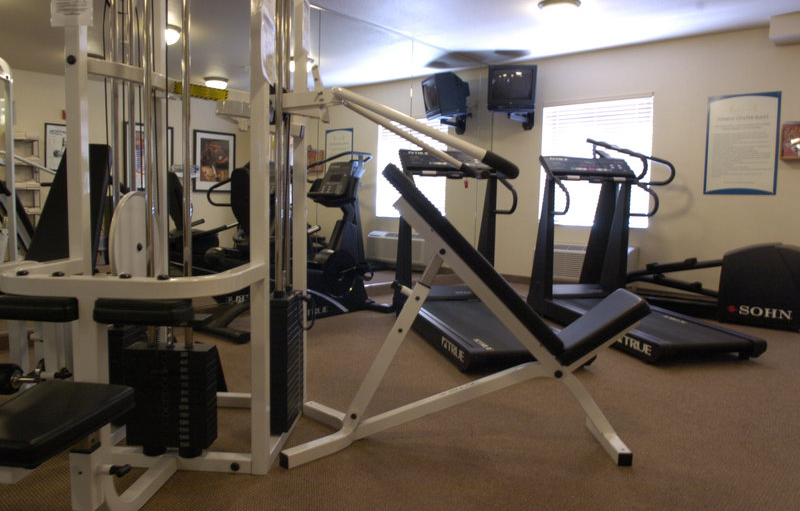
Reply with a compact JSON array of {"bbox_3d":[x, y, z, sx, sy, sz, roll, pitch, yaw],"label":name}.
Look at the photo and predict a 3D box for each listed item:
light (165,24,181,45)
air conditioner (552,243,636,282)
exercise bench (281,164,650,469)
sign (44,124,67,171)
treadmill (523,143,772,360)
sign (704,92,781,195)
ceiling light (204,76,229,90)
[{"bbox_3d":[-2.292,-2.118,5.393,0.350,0.130,0.350,6,7,40],"label":"light"},{"bbox_3d":[1.973,0.083,5.933,1.040,0.380,0.260,6,7,40],"label":"air conditioner"},{"bbox_3d":[0.254,0.203,2.170,1.330,1.090,0.550,1,5,0],"label":"exercise bench"},{"bbox_3d":[-4.549,-1.452,7.539,0.030,0.640,0.480,6,7,40],"label":"sign"},{"bbox_3d":[1.682,-0.106,4.139,0.810,1.370,1.770,0,6,-12],"label":"treadmill"},{"bbox_3d":[3.097,-1.005,5.032,0.580,0.900,0.025,6,7,40],"label":"sign"},{"bbox_3d":[-2.495,-2.327,7.537,0.350,0.130,0.350,6,7,40],"label":"ceiling light"}]

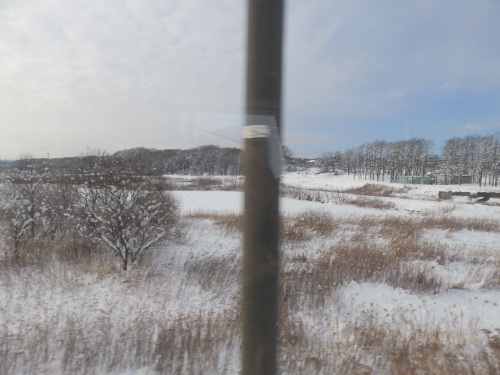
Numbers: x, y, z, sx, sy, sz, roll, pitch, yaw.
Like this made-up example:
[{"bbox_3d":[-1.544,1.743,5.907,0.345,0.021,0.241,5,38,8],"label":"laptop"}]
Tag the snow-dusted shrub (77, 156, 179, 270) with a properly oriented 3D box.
[{"bbox_3d":[-4.200,0.870,11.000,3.350,3.900,3.150,0,4,0],"label":"snow-dusted shrub"}]

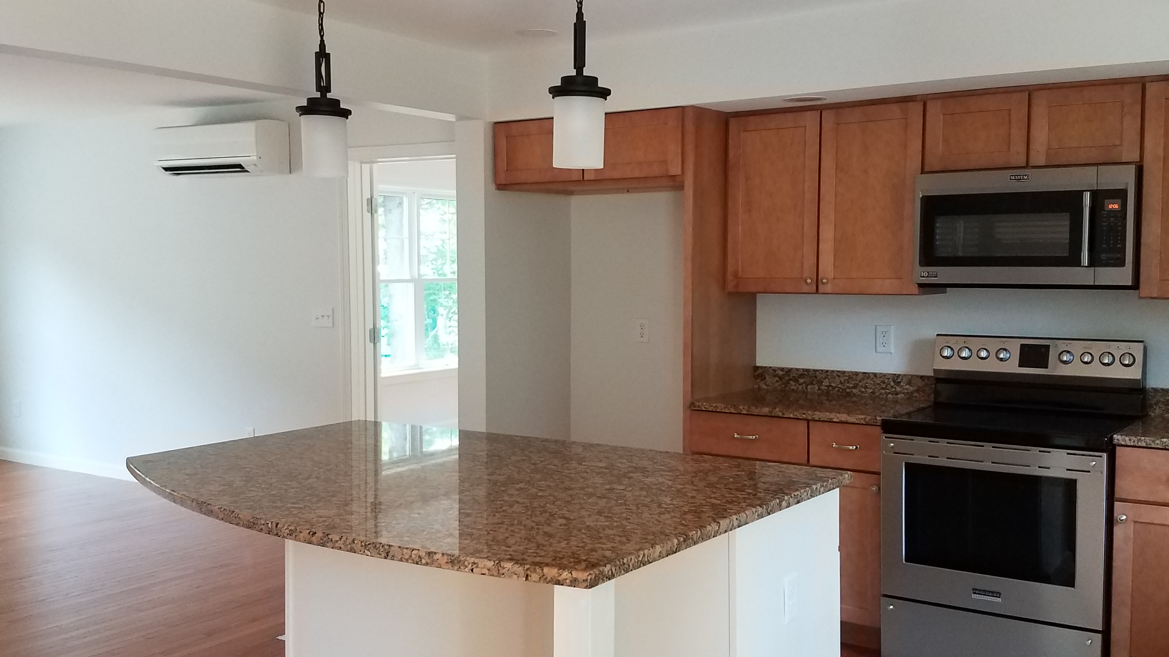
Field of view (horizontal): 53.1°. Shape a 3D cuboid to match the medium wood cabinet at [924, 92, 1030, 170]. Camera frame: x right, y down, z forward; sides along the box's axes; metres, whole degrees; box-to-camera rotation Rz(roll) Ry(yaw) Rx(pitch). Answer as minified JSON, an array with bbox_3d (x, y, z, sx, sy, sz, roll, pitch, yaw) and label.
[{"bbox_3d":[1.476,-0.736,4.422,0.390,0.267,0.021,2,3,34],"label":"medium wood cabinet"}]

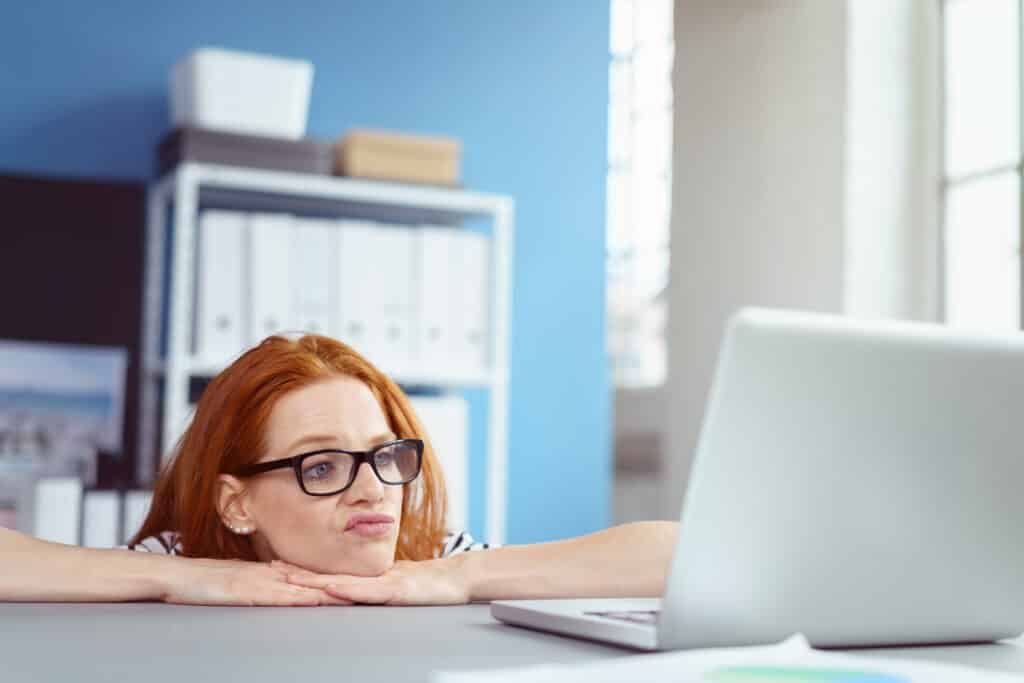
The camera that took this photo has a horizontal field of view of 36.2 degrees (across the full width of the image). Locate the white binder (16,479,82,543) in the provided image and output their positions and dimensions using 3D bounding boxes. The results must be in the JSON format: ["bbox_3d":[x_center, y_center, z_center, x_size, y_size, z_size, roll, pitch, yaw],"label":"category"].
[{"bbox_3d":[-0.972,0.442,3.251,0.083,0.315,0.275,3,-5,-25],"label":"white binder"}]

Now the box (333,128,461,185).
[{"bbox_3d":[-0.262,-0.395,3.556,0.257,0.121,0.171,3,-4,-19],"label":"box"}]

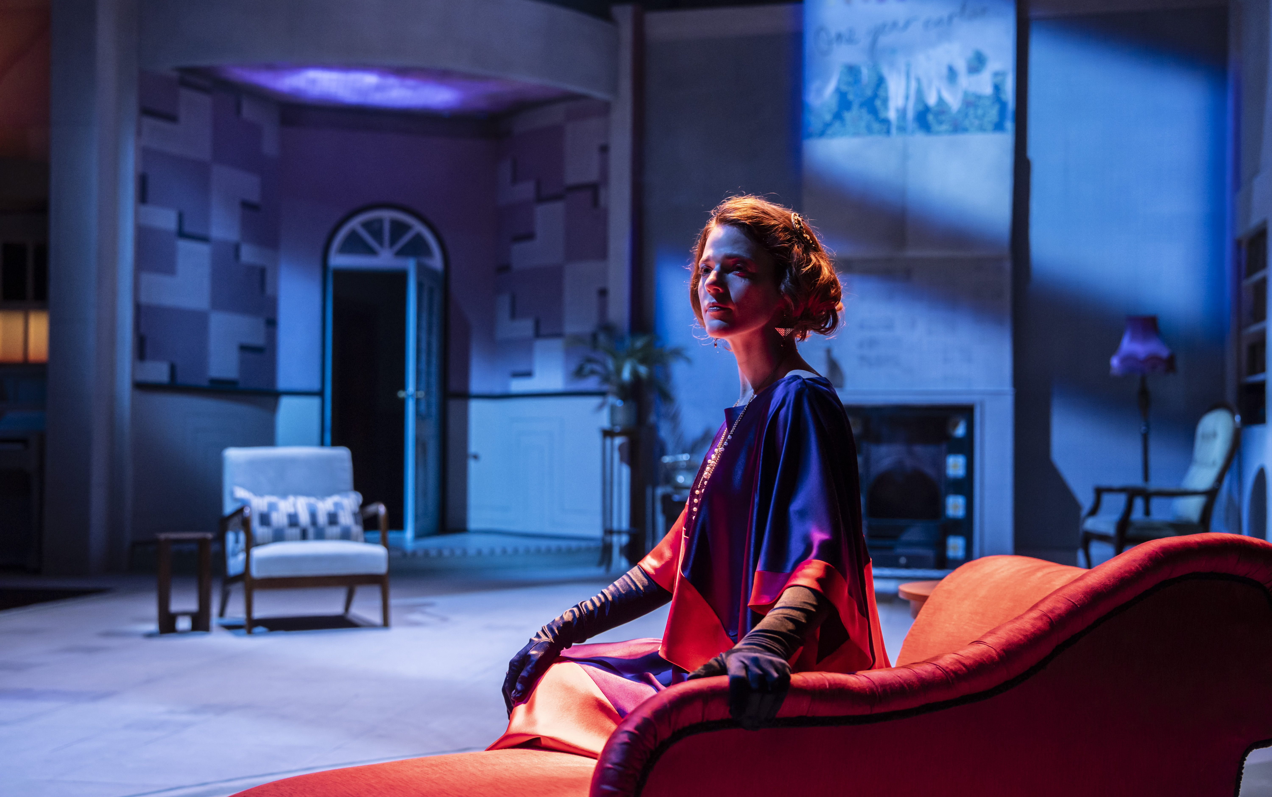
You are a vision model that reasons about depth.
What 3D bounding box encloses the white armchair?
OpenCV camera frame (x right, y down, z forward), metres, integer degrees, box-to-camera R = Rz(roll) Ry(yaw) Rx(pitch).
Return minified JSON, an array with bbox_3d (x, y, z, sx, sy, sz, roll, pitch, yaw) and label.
[{"bbox_3d":[-1.565,0.642,7.006,0.665,0.810,0.740,1,-1,-23],"label":"white armchair"}]

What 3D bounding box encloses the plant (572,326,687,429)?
[{"bbox_3d":[-0.038,-0.140,9.453,0.720,0.660,0.680,1,-1,0],"label":"plant"}]

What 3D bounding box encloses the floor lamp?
[{"bbox_3d":[3.085,0.303,8.996,0.400,1.640,0.400,1,-1,0],"label":"floor lamp"}]

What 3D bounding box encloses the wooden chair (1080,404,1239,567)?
[{"bbox_3d":[2.906,0.585,8.292,0.680,1.050,0.580,1,-1,-4],"label":"wooden chair"}]

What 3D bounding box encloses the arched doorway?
[{"bbox_3d":[-1.776,-0.196,10.528,0.830,2.300,0.250,1,-1,-17],"label":"arched doorway"}]

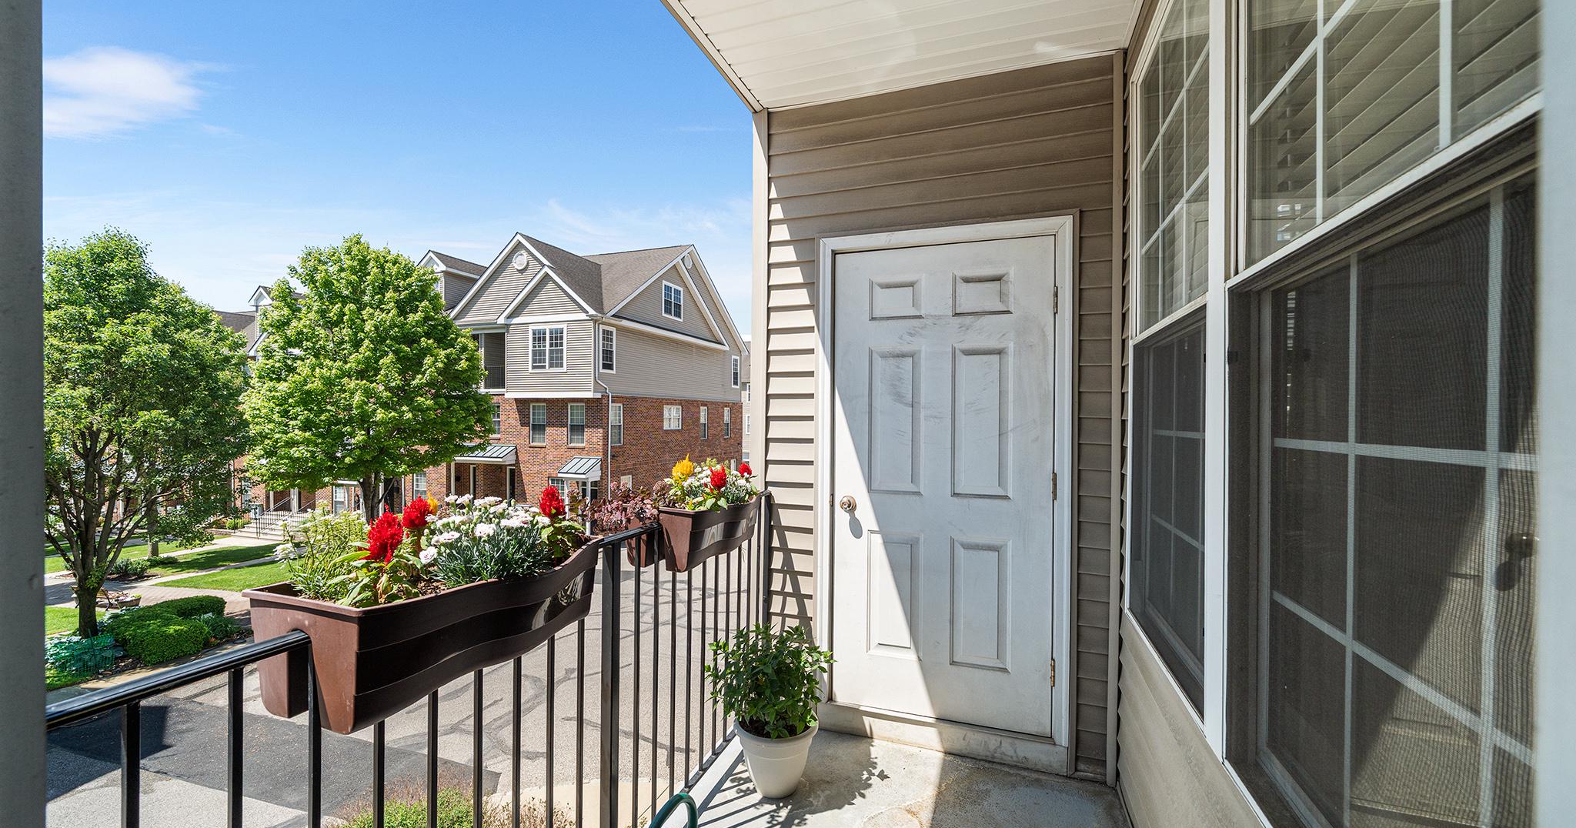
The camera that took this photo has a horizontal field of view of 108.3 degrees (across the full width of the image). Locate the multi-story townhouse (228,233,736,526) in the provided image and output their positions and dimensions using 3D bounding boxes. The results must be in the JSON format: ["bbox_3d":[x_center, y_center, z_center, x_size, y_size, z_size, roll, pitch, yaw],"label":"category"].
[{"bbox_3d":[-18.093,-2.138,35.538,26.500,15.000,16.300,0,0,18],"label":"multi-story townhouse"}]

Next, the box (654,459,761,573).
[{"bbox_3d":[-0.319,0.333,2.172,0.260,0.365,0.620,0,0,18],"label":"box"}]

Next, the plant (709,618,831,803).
[{"bbox_3d":[-0.070,1.130,2.210,0.470,0.620,0.470,0,0,0],"label":"plant"}]

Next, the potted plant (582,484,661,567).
[{"bbox_3d":[-0.535,0.370,2.012,0.230,0.285,0.280,0,0,18],"label":"potted plant"}]

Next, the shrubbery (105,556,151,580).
[{"bbox_3d":[-23.400,5.420,20.200,1.050,0.720,1.150,0,0,-41],"label":"shrubbery"}]

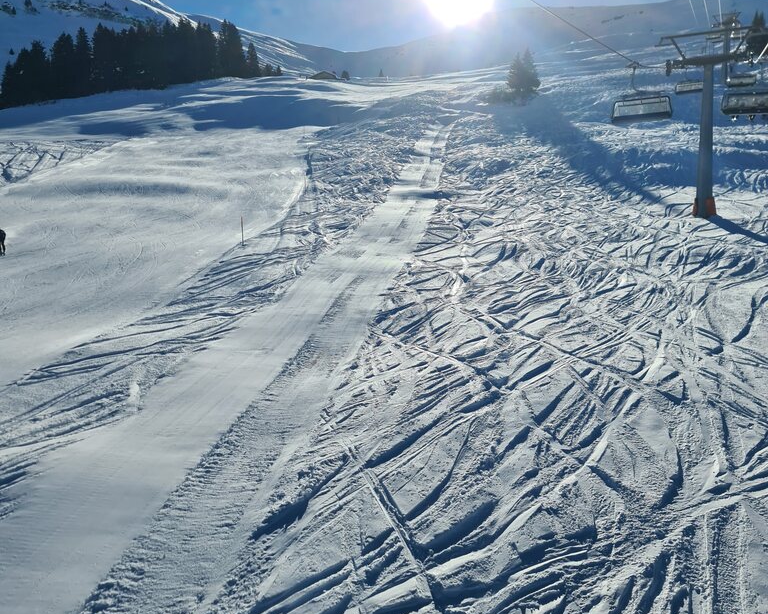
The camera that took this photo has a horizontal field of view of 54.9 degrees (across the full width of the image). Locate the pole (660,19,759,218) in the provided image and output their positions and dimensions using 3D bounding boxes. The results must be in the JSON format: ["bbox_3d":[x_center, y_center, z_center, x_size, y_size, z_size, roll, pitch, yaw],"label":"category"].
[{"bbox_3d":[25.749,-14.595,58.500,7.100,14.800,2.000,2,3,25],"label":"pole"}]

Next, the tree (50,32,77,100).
[{"bbox_3d":[-82.346,-62.049,190.000,6.700,17.500,6.700,-1,3,-23],"label":"tree"}]

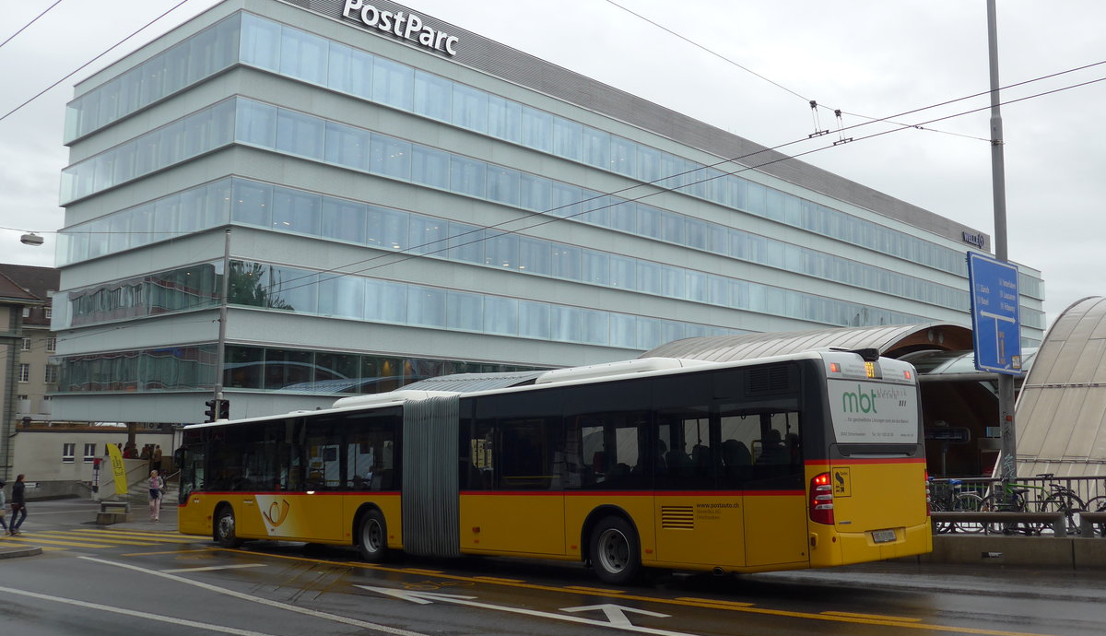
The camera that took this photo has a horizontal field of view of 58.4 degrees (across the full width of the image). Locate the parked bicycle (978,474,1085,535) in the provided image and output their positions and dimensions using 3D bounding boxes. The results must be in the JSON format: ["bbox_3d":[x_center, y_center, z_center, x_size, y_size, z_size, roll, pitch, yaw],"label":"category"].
[{"bbox_3d":[8.114,3.150,16.800,1.700,1.040,0.600,-1,-6,17],"label":"parked bicycle"}]

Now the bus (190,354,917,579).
[{"bbox_3d":[-2.114,2.942,18.655,2.550,3.110,17.940,7,-12,-43],"label":"bus"}]

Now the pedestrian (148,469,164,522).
[{"bbox_3d":[-13.220,5.921,33.000,0.520,1.680,0.450,2,-6,-12],"label":"pedestrian"}]

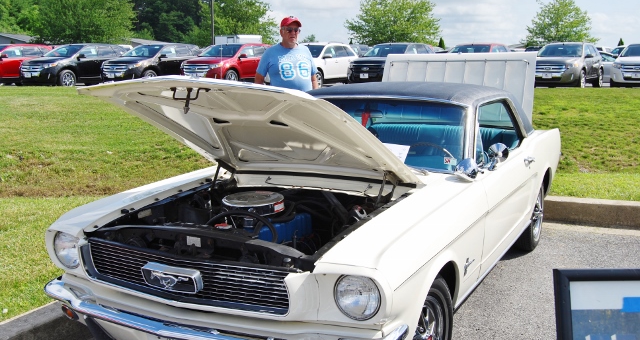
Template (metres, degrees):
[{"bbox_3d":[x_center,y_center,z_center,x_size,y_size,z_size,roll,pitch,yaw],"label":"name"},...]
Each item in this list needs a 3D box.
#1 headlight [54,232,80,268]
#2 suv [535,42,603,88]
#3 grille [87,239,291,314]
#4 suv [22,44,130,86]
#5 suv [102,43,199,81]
[{"bbox_3d":[-1.123,0.358,3.123,0.180,0.180,0.100,4,11,26],"label":"headlight"},{"bbox_3d":[8.990,-3.830,25.350,1.950,1.700,4.680,6,11,34],"label":"suv"},{"bbox_3d":[-0.549,0.419,2.715,0.970,0.190,0.100,5,10,27],"label":"grille"},{"bbox_3d":[-8.906,-3.939,26.317,1.940,1.700,4.680,6,11,34],"label":"suv"},{"bbox_3d":[-6.280,-4.050,26.850,1.950,1.700,4.680,5,11,29],"label":"suv"}]

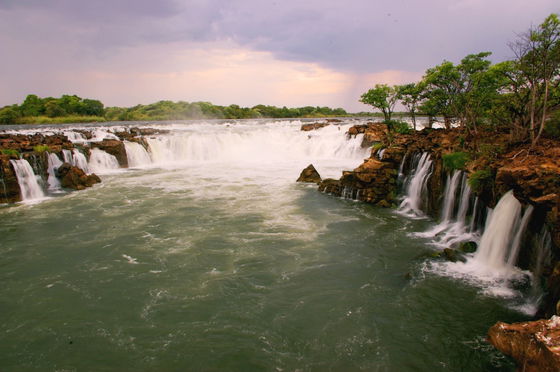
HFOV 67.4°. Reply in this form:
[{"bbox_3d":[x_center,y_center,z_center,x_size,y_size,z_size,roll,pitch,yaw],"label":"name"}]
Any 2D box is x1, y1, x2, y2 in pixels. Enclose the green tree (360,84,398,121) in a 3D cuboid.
[{"bbox_3d":[14.380,-11.940,61.000,5.360,5.470,5.360,0,10,0],"label":"green tree"}]

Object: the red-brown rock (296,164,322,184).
[{"bbox_3d":[3.910,-1.580,56.000,3.370,2.420,3.030,0,10,0],"label":"red-brown rock"}]

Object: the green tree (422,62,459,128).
[{"bbox_3d":[19.140,-10.760,50.000,4.390,8.080,4.610,0,10,0],"label":"green tree"}]

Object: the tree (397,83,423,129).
[{"bbox_3d":[17.050,-10.370,55.000,3.560,6.230,3.560,0,10,0],"label":"tree"}]

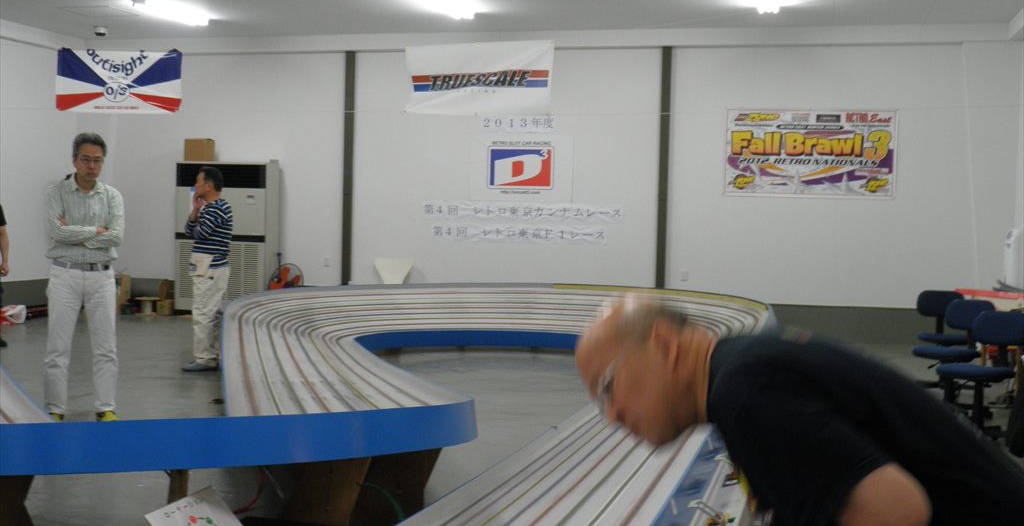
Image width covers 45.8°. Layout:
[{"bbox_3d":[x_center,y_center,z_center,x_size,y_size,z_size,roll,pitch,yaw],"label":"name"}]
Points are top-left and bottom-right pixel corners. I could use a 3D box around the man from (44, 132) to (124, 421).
[{"bbox_3d":[-2.474,0.089,7.061,0.470,1.690,0.340,1,1,-16],"label":"man"}]

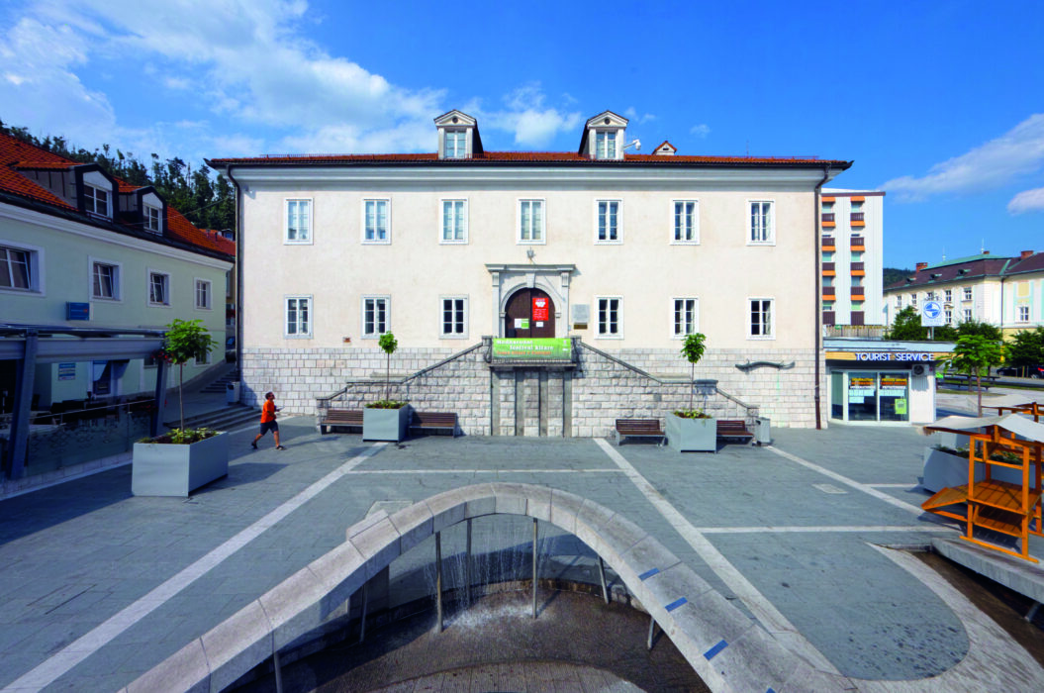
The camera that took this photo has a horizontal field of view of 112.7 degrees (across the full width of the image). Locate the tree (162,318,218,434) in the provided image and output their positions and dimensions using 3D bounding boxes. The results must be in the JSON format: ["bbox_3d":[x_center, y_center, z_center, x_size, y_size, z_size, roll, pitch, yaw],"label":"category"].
[{"bbox_3d":[-7.418,0.725,7.780,0.913,2.691,0.913,0,0,-1],"label":"tree"}]

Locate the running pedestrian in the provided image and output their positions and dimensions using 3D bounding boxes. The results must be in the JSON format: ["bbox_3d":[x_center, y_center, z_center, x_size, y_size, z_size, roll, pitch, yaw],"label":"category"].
[{"bbox_3d":[-7.670,2.240,10.450,0.920,1.720,0.520,0,0,-9],"label":"running pedestrian"}]

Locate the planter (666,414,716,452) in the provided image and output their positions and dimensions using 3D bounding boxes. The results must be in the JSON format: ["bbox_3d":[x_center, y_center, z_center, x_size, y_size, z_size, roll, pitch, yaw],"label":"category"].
[{"bbox_3d":[5.803,2.937,11.969,1.170,1.111,1.147,0,0,-1],"label":"planter"}]

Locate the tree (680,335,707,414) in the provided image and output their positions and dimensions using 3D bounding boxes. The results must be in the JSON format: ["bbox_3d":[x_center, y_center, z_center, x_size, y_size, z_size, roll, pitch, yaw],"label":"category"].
[{"bbox_3d":[5.920,0.959,11.969,0.831,2.831,0.831,0,0,-1],"label":"tree"}]

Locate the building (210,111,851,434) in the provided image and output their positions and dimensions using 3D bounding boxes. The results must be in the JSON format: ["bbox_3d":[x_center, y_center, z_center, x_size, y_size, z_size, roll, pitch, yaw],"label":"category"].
[{"bbox_3d":[0.351,-4.329,22.581,27.144,15.561,19.422,0,0,-1],"label":"building"}]

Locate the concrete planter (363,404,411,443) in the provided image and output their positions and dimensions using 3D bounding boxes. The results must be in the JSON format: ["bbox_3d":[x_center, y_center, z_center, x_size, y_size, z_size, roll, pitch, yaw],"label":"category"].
[{"bbox_3d":[-4.657,2.615,12.028,1.170,1.111,1.135,0,0,-1],"label":"concrete planter"}]

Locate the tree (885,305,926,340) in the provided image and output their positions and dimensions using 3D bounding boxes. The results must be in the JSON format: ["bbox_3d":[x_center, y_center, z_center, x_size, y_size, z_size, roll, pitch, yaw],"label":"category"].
[{"bbox_3d":[37.600,-0.200,34.000,3.200,7.300,3.200,0,0,-1],"label":"tree"}]

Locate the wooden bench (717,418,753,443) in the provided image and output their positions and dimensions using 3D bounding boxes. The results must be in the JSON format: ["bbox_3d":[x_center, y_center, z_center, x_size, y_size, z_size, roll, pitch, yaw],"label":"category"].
[{"bbox_3d":[7.312,3.083,12.379,1.591,0.807,0.655,0,0,-1],"label":"wooden bench"}]

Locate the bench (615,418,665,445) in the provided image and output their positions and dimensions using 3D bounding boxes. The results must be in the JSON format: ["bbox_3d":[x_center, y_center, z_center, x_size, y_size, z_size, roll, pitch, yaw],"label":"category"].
[{"bbox_3d":[4.177,3.042,12.355,1.591,0.807,0.655,0,0,-1],"label":"bench"}]

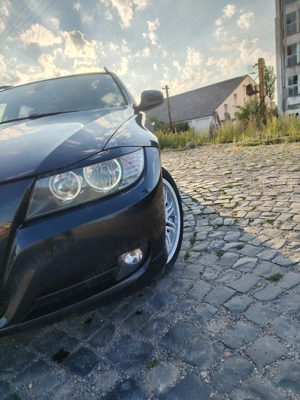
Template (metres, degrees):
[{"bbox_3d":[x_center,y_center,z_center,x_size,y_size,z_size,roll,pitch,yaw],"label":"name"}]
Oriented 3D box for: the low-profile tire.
[{"bbox_3d":[-0.004,0.126,1.631,0.225,0.635,0.635,-1,17,26],"label":"low-profile tire"}]

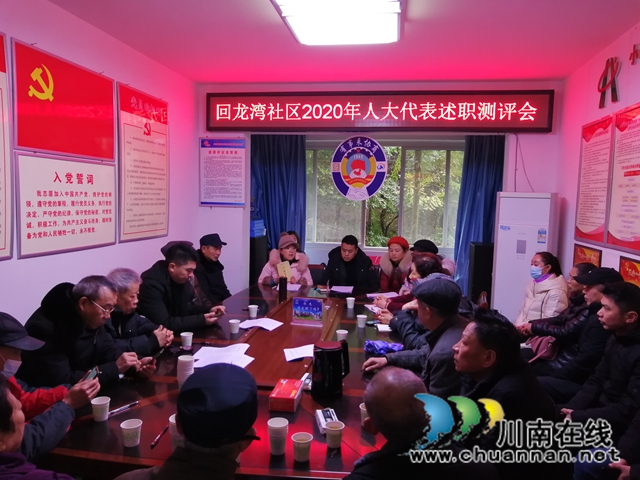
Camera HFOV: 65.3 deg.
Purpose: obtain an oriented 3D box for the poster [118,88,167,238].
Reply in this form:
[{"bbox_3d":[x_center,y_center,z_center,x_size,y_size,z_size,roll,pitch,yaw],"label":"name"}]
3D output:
[{"bbox_3d":[-1.474,-0.617,4.249,0.025,1.237,0.835,2,5,9],"label":"poster"}]

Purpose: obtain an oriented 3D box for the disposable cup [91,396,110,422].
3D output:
[{"bbox_3d":[-0.851,0.661,1.942,0.074,0.077,0.074,1,5,0],"label":"disposable cup"}]

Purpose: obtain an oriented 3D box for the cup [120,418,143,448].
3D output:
[{"bbox_3d":[-0.675,0.692,1.780,0.073,0.076,0.073,1,5,0],"label":"cup"}]

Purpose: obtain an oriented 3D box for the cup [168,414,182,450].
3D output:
[{"bbox_3d":[-0.481,0.668,1.710,0.072,0.105,0.072,1,5,0],"label":"cup"}]

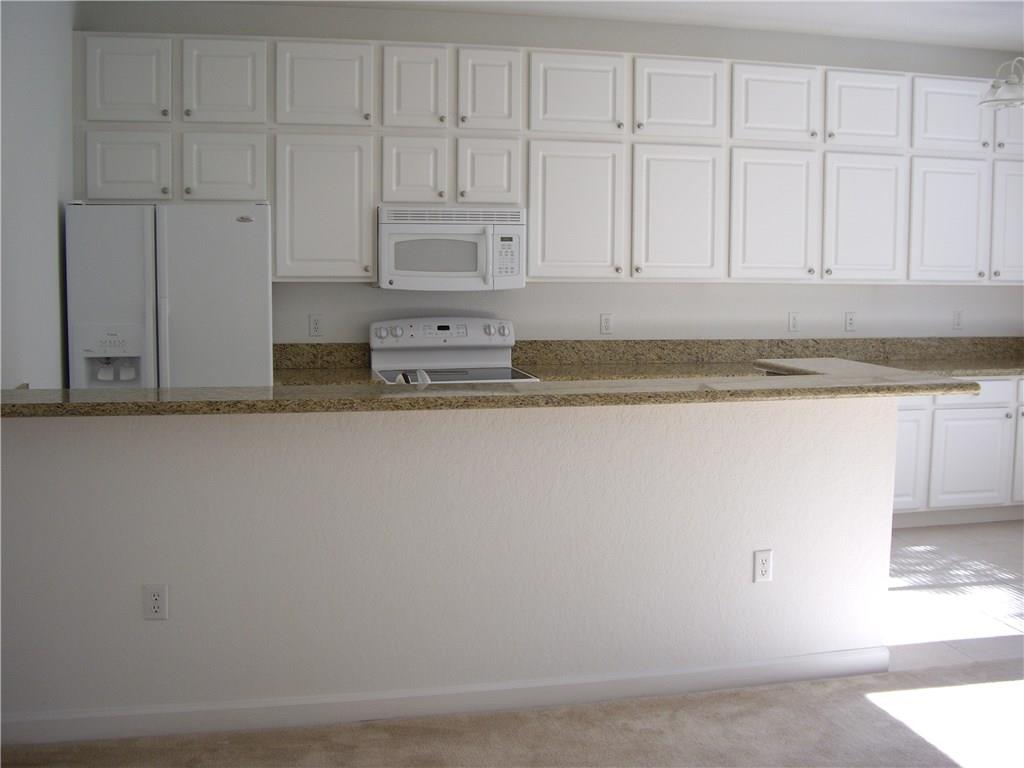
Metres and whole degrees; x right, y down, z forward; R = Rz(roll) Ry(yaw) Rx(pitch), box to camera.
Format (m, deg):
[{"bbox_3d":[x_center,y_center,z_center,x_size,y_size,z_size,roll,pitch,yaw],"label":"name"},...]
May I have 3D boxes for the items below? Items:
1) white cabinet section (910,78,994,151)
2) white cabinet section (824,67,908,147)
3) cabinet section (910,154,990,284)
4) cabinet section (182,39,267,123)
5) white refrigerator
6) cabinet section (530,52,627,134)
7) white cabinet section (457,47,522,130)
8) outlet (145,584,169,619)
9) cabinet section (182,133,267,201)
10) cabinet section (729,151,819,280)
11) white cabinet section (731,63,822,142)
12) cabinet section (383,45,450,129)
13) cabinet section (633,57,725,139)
[{"bbox_3d":[2.461,-1.540,6.464,0.527,0.429,0.310,-1,5,-13],"label":"white cabinet section"},{"bbox_3d":[1.930,-1.543,6.379,0.533,0.429,0.320,-1,6,-13],"label":"white cabinet section"},{"bbox_3d":[2.458,-0.950,6.512,0.542,0.717,0.310,-1,5,-13],"label":"cabinet section"},{"bbox_3d":[-1.424,-1.478,5.547,0.398,0.403,0.310,-1,5,-13],"label":"cabinet section"},{"bbox_3d":[-1.620,0.011,5.464,0.911,1.738,0.770,-1,6,-13],"label":"white refrigerator"},{"bbox_3d":[0.309,-1.521,5.979,0.528,0.424,0.320,-1,6,-13],"label":"cabinet section"},{"bbox_3d":[-0.150,-1.518,5.871,0.343,0.422,0.320,-1,6,-13],"label":"white cabinet section"},{"bbox_3d":[-1.085,0.667,3.432,0.071,0.115,0.012,-1,6,-13],"label":"outlet"},{"bbox_3d":[-1.433,-1.072,5.615,0.417,0.338,0.320,-1,6,-13],"label":"cabinet section"},{"bbox_3d":[1.402,-0.937,6.262,0.563,0.717,0.310,-1,5,-13],"label":"cabinet section"},{"bbox_3d":[1.398,-1.541,6.242,0.533,0.424,0.320,-1,6,-13],"label":"white cabinet section"},{"bbox_3d":[-0.519,-1.502,5.760,0.334,0.417,0.310,-1,5,-13],"label":"cabinet section"},{"bbox_3d":[0.846,-1.530,6.082,0.521,0.431,0.310,-1,5,-13],"label":"cabinet section"}]

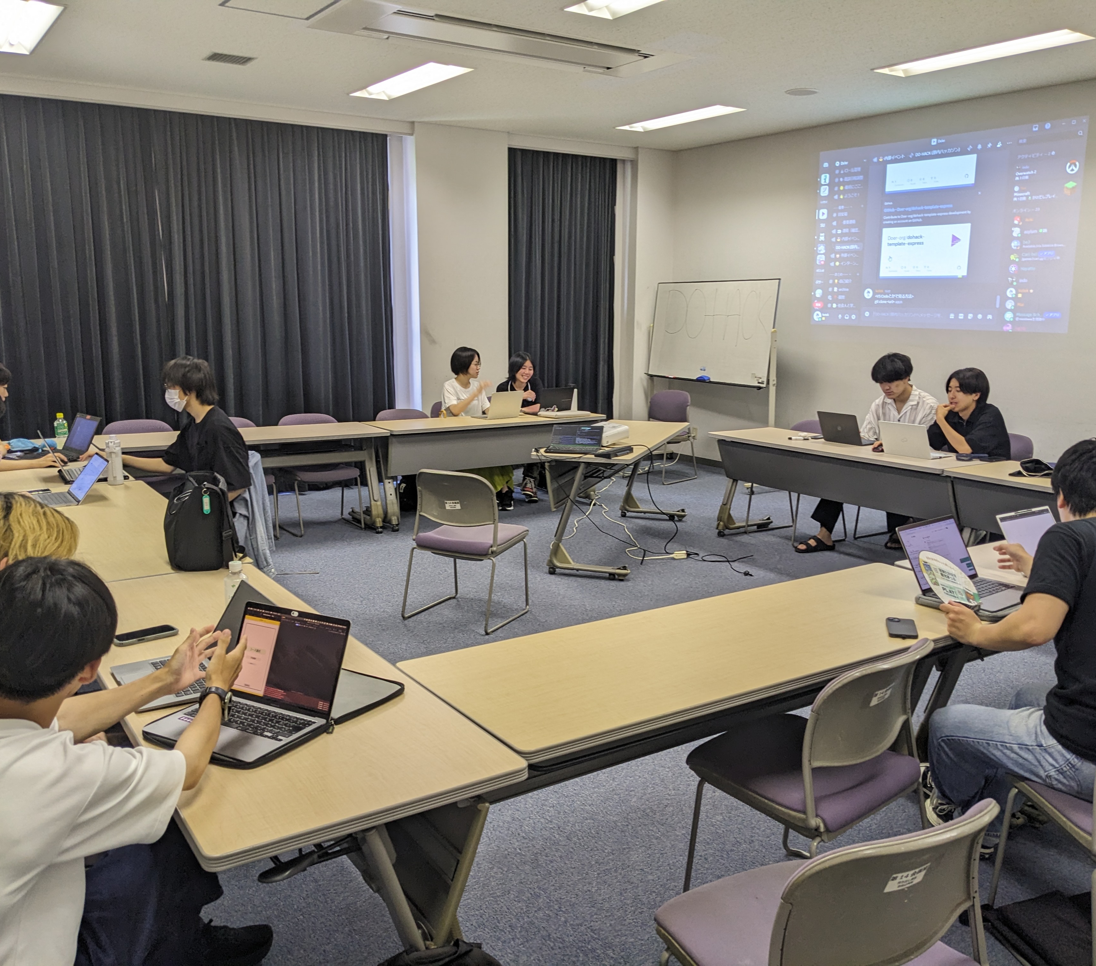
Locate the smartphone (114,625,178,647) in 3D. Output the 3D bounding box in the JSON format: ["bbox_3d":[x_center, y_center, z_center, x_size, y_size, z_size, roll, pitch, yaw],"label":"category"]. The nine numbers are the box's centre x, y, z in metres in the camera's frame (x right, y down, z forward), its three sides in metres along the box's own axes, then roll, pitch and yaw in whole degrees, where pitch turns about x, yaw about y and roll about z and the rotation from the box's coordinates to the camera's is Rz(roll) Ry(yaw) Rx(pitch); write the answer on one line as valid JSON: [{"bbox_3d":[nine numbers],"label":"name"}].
[{"bbox_3d":[-1.077,0.409,2.696,0.152,0.011,0.077,-8,13,-37],"label":"smartphone"}]

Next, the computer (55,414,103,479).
[{"bbox_3d":[-2.713,-0.252,5.615,0.308,0.218,0.317,9,14,40],"label":"computer"}]

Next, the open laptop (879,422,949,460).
[{"bbox_3d":[2.124,-0.248,5.798,0.293,0.209,0.300,-8,13,-37],"label":"open laptop"}]

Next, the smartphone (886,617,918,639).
[{"bbox_3d":[0.987,0.404,2.801,0.074,0.011,0.140,3,11,15],"label":"smartphone"}]

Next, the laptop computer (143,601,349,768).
[{"bbox_3d":[-0.630,0.415,2.124,0.301,0.216,0.302,6,12,28],"label":"laptop computer"}]

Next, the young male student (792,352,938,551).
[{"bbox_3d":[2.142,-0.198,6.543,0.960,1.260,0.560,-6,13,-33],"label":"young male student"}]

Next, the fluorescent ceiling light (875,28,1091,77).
[{"bbox_3d":[2.463,-2.468,5.746,0.310,0.070,1.220,-7,13,-33],"label":"fluorescent ceiling light"}]

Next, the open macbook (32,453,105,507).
[{"bbox_3d":[-2.215,-0.011,4.568,0.350,0.187,0.313,-7,13,-33],"label":"open macbook"}]

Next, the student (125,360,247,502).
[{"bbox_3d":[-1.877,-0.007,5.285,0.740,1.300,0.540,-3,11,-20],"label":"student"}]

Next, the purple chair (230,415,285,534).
[{"bbox_3d":[-2.130,-0.027,6.744,0.490,0.775,0.510,-6,13,-33],"label":"purple chair"}]

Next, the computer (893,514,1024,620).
[{"bbox_3d":[1.339,0.259,3.190,0.316,0.212,0.335,-8,14,-36],"label":"computer"}]

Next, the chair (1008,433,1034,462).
[{"bbox_3d":[2.758,0.082,6.408,0.520,0.775,0.515,-7,13,-33],"label":"chair"}]

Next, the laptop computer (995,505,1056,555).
[{"bbox_3d":[1.710,0.220,3.307,0.306,0.199,0.326,-7,13,-33],"label":"laptop computer"}]

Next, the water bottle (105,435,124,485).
[{"bbox_3d":[-2.087,-0.109,4.835,0.077,0.232,0.077,-7,13,-33],"label":"water bottle"}]

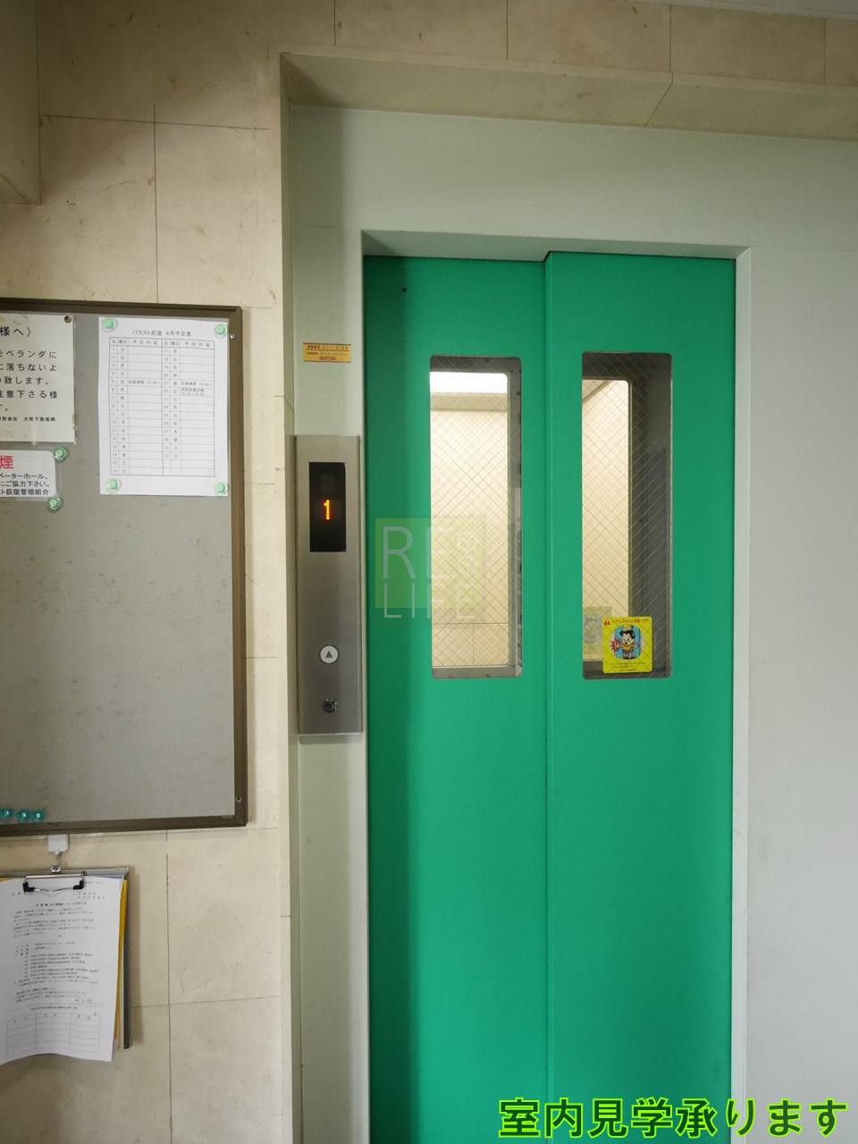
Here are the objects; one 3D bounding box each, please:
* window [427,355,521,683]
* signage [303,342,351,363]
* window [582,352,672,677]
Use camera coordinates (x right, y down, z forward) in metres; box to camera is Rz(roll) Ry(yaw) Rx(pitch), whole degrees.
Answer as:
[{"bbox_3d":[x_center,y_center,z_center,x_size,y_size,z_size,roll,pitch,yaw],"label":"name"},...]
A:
[{"bbox_3d":[0.102,-0.115,1.294,0.199,0.693,0.020,0,1,-5],"label":"window"},{"bbox_3d":[-0.198,-0.427,1.160,0.091,0.035,0.002,0,1,-5],"label":"signage"},{"bbox_3d":[0.427,-0.118,1.287,0.200,0.700,0.020,0,1,-5],"label":"window"}]

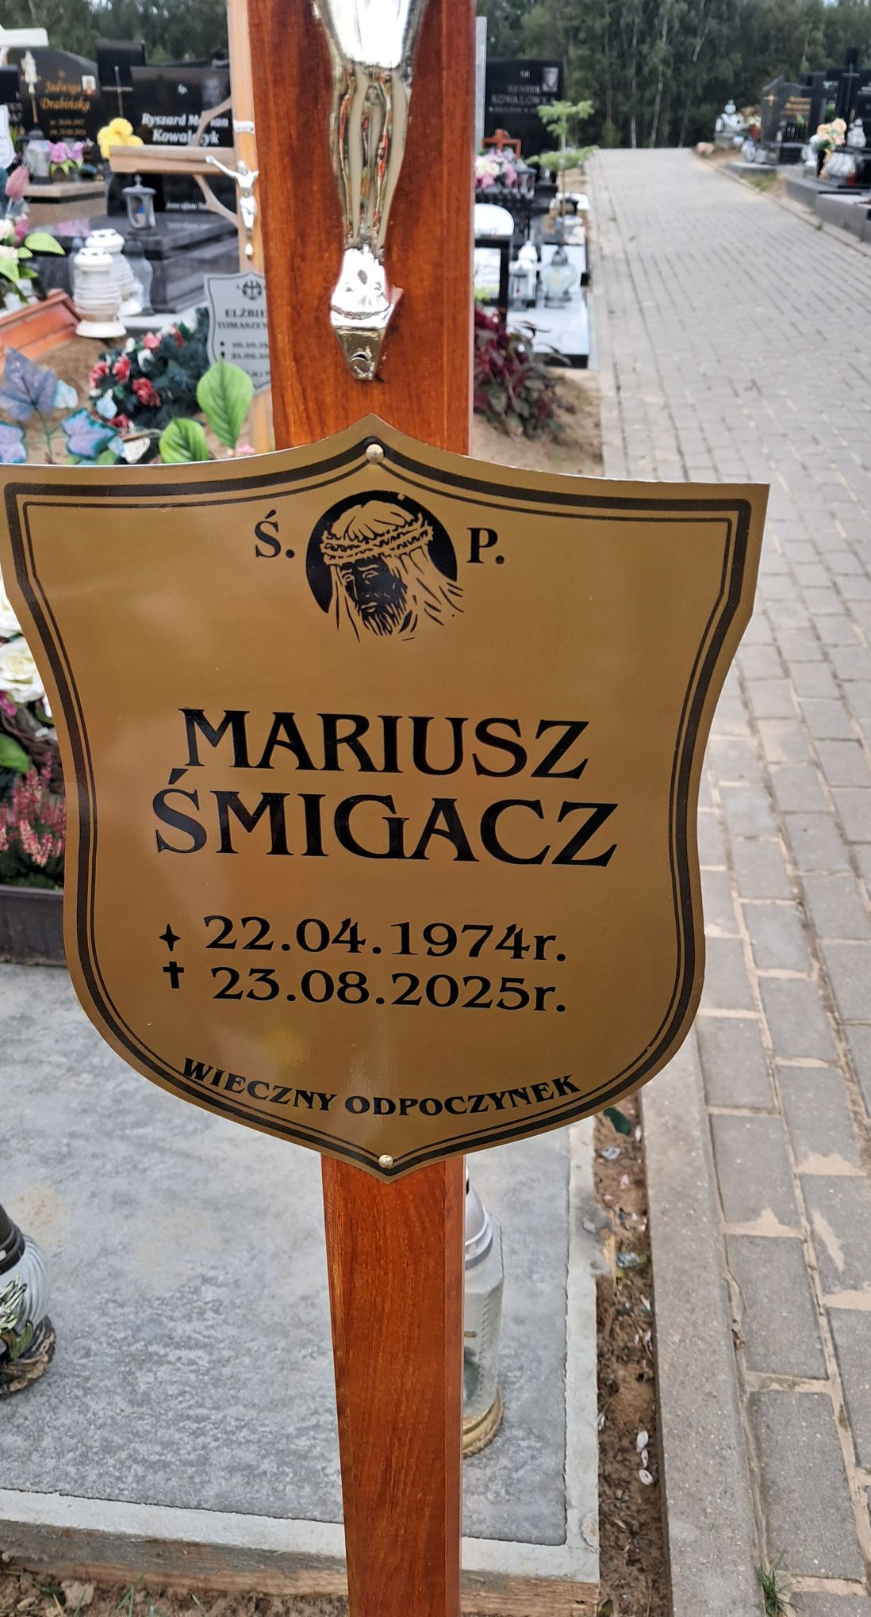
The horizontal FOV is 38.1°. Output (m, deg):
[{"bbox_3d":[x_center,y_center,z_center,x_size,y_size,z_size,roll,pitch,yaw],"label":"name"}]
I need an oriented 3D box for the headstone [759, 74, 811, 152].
[{"bbox_3d":[5.266,-10.276,18.636,0.800,0.940,0.140,2,29,5],"label":"headstone"}]

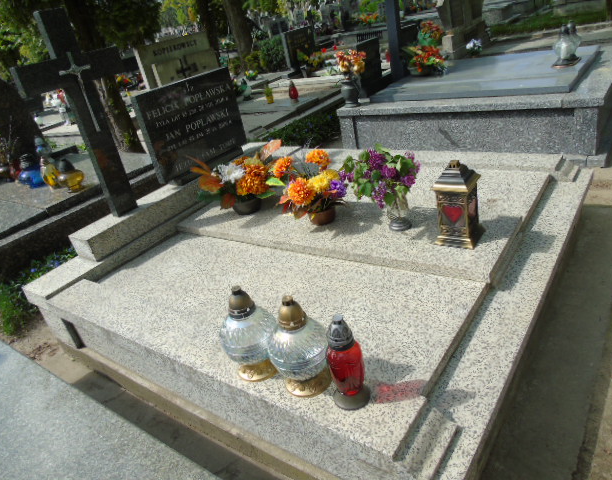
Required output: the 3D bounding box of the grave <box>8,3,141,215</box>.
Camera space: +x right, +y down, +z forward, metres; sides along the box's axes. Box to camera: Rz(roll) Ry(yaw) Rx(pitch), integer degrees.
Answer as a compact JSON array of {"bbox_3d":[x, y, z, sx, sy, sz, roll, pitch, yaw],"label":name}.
[{"bbox_3d":[-1.087,-0.608,2.340,0.079,1.008,0.532,9,33,36],"label":"grave"}]

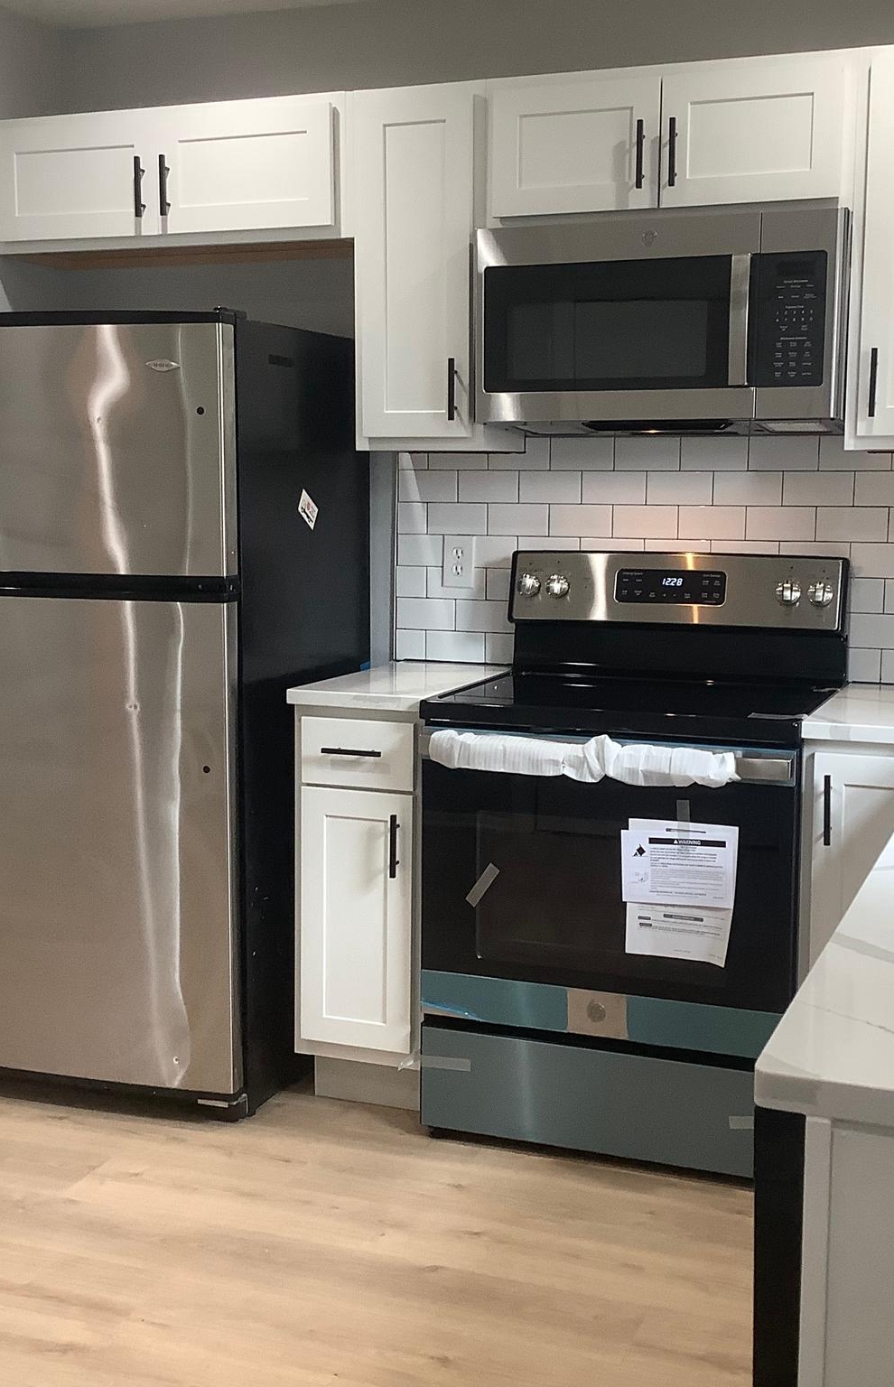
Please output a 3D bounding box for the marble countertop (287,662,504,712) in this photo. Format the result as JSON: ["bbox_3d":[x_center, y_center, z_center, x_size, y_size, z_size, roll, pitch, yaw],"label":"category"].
[{"bbox_3d":[-0.079,-0.020,3.685,0.311,0.030,0.630,3,8,20],"label":"marble countertop"}]

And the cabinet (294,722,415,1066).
[{"bbox_3d":[-0.075,0.379,3.740,0.304,0.775,0.620,3,8,20],"label":"cabinet"}]

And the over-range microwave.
[{"bbox_3d":[0.475,-0.770,3.514,0.760,0.415,0.385,3,8,20],"label":"over-range microwave"}]

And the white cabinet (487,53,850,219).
[{"bbox_3d":[0.486,-1.134,3.494,0.764,0.308,0.327,3,8,20],"label":"white cabinet"}]

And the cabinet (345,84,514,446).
[{"bbox_3d":[-0.015,-0.929,3.708,0.304,0.771,0.327,3,8,20],"label":"cabinet"}]

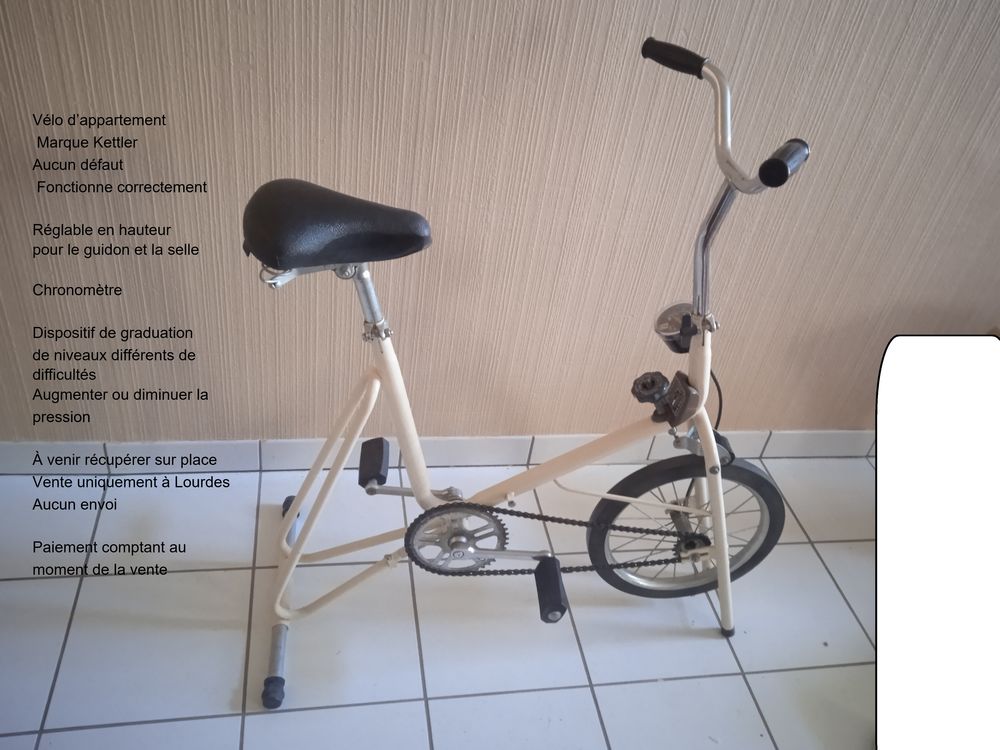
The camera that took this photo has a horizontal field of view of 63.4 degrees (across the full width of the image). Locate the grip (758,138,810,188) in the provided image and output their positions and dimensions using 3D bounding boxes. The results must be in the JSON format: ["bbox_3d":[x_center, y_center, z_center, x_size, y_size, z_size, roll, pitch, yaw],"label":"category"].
[{"bbox_3d":[0.307,-0.228,0.870,0.031,0.031,0.101,26,38,20],"label":"grip"}]

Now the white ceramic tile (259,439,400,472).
[{"bbox_3d":[-0.371,0.174,1.794,0.300,0.082,0.010,0,38,-13],"label":"white ceramic tile"}]

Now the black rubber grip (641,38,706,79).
[{"bbox_3d":[0.246,-0.446,1.138,0.101,0.031,0.031,32,42,23],"label":"black rubber grip"}]

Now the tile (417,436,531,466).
[{"bbox_3d":[-0.074,0.175,1.861,0.300,0.082,0.010,0,38,-13],"label":"tile"}]

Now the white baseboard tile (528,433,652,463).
[{"bbox_3d":[0.224,0.176,1.929,0.300,0.082,0.010,0,38,-13],"label":"white baseboard tile"}]

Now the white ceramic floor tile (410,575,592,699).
[{"bbox_3d":[-0.008,0.477,1.564,0.300,0.010,0.300,0,38,-13],"label":"white ceramic floor tile"}]

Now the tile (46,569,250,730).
[{"bbox_3d":[-0.598,0.472,1.419,0.300,0.010,0.300,0,38,-13],"label":"tile"}]

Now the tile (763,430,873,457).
[{"bbox_3d":[0.813,0.176,2.051,0.300,0.090,0.010,0,38,-13],"label":"tile"}]

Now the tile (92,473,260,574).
[{"bbox_3d":[-0.647,0.296,1.638,0.300,0.010,0.264,0,38,-13],"label":"tile"}]

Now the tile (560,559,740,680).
[{"bbox_3d":[0.290,0.478,1.632,0.300,0.010,0.300,0,38,-13],"label":"tile"}]

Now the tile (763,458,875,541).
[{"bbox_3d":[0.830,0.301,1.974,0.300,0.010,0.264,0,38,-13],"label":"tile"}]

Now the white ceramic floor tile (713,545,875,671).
[{"bbox_3d":[0.584,0.476,1.688,0.300,0.010,0.300,0,38,-13],"label":"white ceramic floor tile"}]

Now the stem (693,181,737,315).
[{"bbox_3d":[0.298,-0.178,1.140,0.050,0.215,0.027,3,38,-9],"label":"stem"}]

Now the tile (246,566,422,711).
[{"bbox_3d":[-0.305,0.476,1.497,0.300,0.010,0.300,0,38,-13],"label":"tile"}]

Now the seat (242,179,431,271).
[{"bbox_3d":[-0.213,-0.195,1.067,0.255,0.092,0.200,3,38,-9],"label":"seat"}]

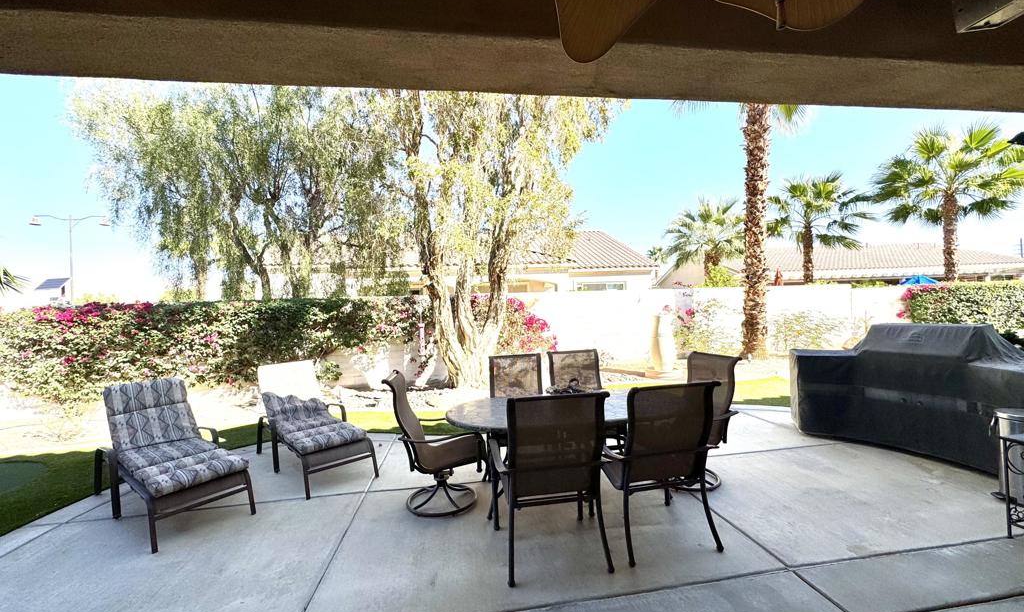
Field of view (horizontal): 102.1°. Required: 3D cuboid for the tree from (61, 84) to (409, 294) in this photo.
[{"bbox_3d":[-6.878,-2.152,11.235,7.600,8.000,7.000,-2,-1,0],"label":"tree"}]

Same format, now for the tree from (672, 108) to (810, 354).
[{"bbox_3d":[6.246,-2.734,10.536,3.700,8.200,3.700,-2,-1,0],"label":"tree"}]

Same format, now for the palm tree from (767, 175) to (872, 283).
[{"bbox_3d":[10.284,-1.657,14.219,3.100,5.800,3.100,-2,-1,0],"label":"palm tree"}]

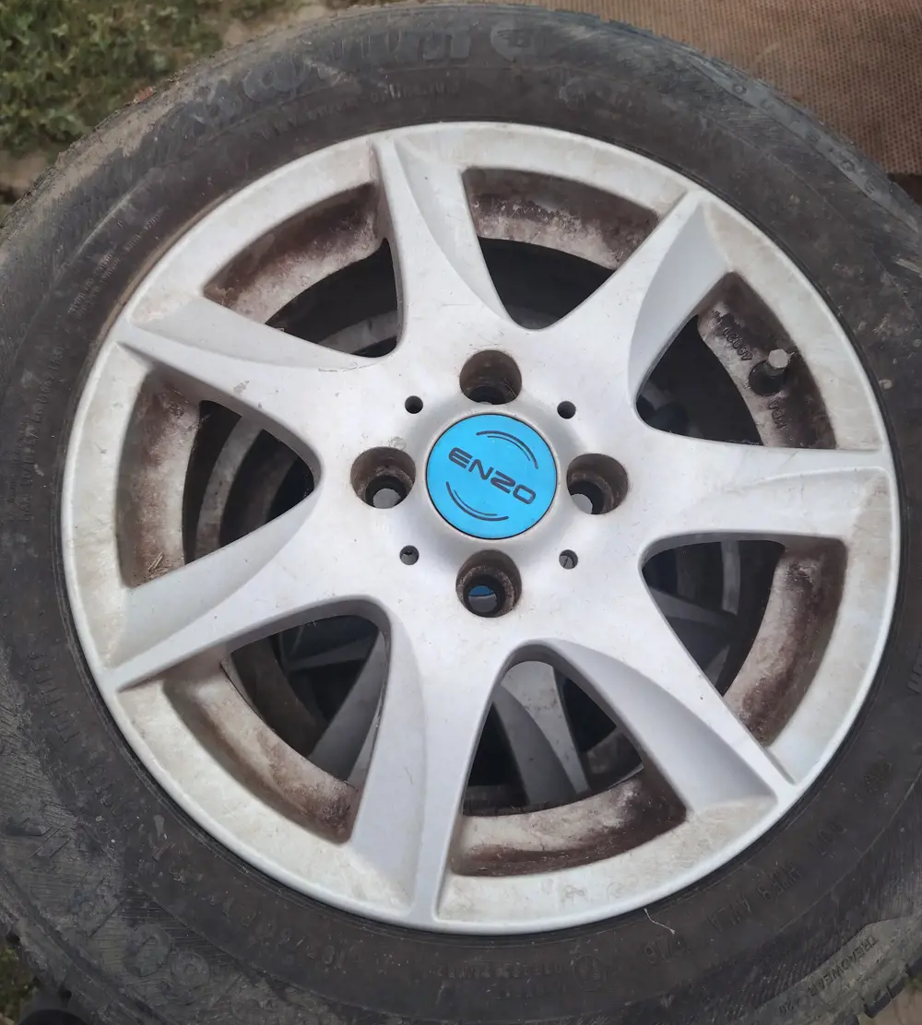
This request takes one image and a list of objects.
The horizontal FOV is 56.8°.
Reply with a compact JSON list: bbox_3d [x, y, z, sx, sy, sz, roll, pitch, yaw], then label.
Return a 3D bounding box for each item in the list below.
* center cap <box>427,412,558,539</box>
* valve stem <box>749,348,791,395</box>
[{"bbox_3d":[0.014,-0.015,0.397,0.060,0.012,0.060,26,76,4],"label":"center cap"},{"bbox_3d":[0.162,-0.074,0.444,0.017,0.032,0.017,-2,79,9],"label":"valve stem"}]

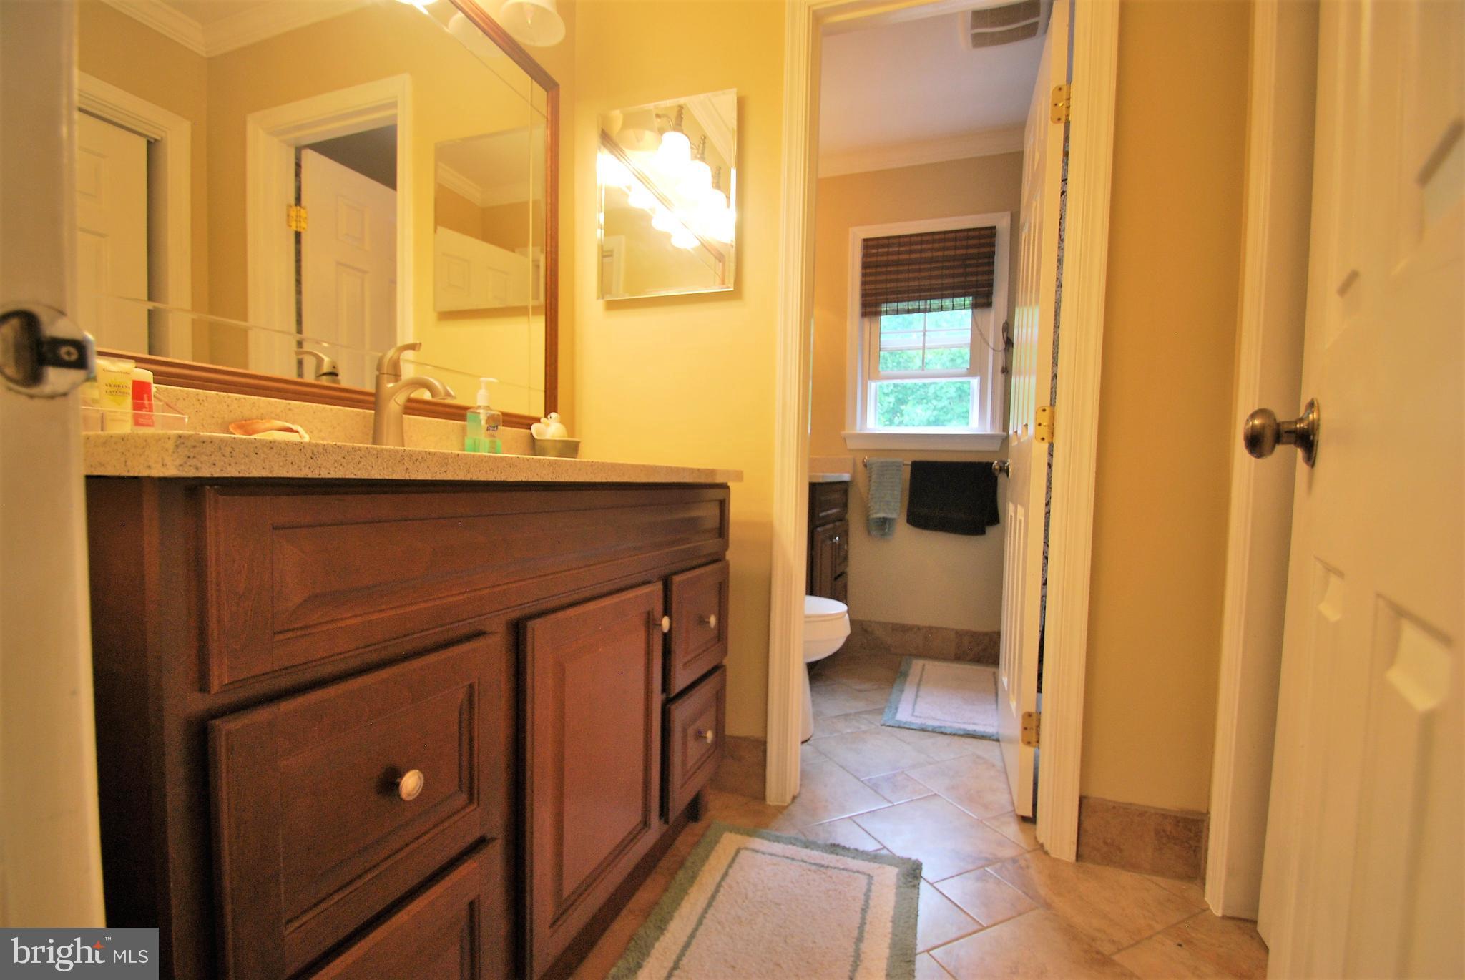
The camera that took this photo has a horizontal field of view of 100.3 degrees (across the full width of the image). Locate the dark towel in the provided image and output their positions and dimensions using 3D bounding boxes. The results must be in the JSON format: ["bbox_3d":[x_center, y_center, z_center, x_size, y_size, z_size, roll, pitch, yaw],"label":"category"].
[{"bbox_3d":[1.018,0.037,2.824,0.415,0.335,0.060,2,2,20],"label":"dark towel"}]

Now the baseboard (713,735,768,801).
[{"bbox_3d":[0.017,0.754,1.666,0.160,0.150,0.015,2,2,20],"label":"baseboard"}]

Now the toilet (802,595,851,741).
[{"bbox_3d":[0.038,0.435,2.174,0.750,0.760,0.440,2,2,20],"label":"toilet"}]

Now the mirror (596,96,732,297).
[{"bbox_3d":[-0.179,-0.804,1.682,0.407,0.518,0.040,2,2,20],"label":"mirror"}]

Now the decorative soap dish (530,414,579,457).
[{"bbox_3d":[-0.467,-0.139,1.625,0.080,0.128,0.100,2,2,20],"label":"decorative soap dish"}]

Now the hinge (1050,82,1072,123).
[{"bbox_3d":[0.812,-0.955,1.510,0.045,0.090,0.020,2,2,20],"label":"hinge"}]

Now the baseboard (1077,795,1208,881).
[{"bbox_3d":[0.906,0.770,1.350,0.245,0.148,0.015,2,2,20],"label":"baseboard"}]

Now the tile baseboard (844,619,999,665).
[{"bbox_3d":[0.940,0.736,2.943,0.800,0.153,0.015,2,2,20],"label":"tile baseboard"}]

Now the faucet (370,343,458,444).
[{"bbox_3d":[-0.579,-0.168,1.119,0.175,0.207,0.053,2,2,20],"label":"faucet"}]

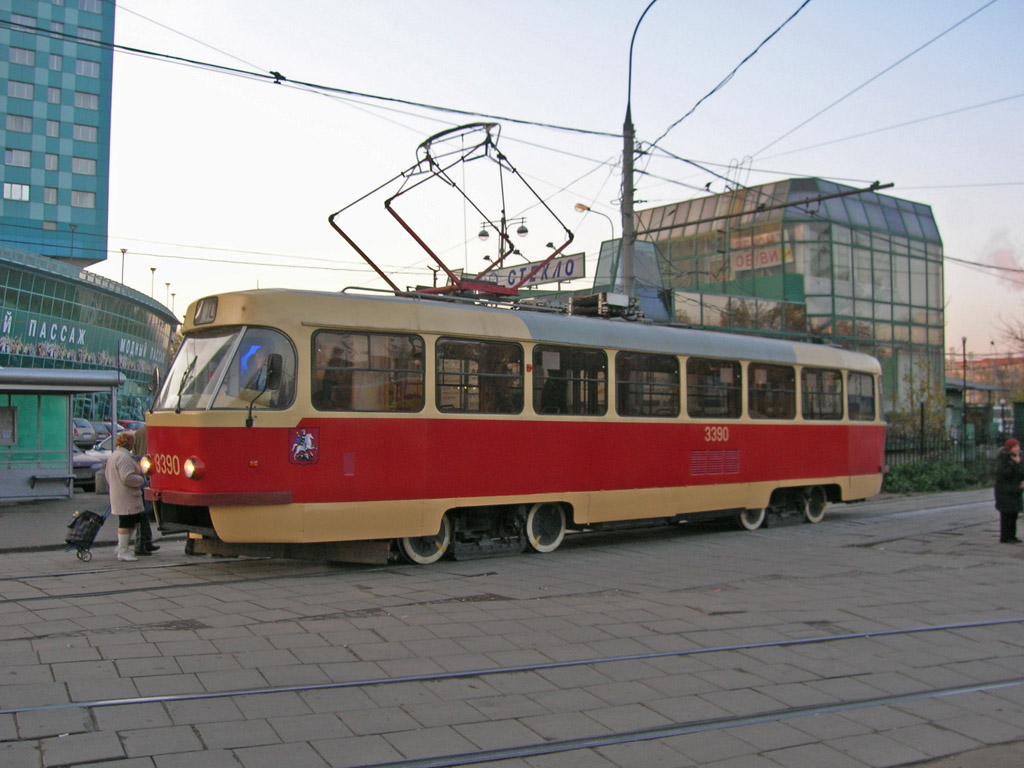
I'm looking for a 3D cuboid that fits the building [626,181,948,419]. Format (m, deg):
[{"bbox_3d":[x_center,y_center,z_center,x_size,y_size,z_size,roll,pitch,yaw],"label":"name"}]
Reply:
[{"bbox_3d":[9.810,-1.553,35.756,7.850,9.500,7.360,3,-3,-42],"label":"building"}]

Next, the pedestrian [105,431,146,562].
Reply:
[{"bbox_3d":[-4.418,1.280,11.579,0.480,1.470,0.520,2,-3,-23],"label":"pedestrian"}]

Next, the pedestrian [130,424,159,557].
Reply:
[{"bbox_3d":[-4.337,1.179,12.096,0.480,1.720,0.500,2,-3,-25],"label":"pedestrian"}]

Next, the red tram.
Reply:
[{"bbox_3d":[1.532,0.647,14.649,14.100,3.080,2.500,3,-3,-43],"label":"red tram"}]

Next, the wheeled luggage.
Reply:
[{"bbox_3d":[-4.798,1.575,11.445,0.350,0.830,0.360,30,-12,-16],"label":"wheeled luggage"}]

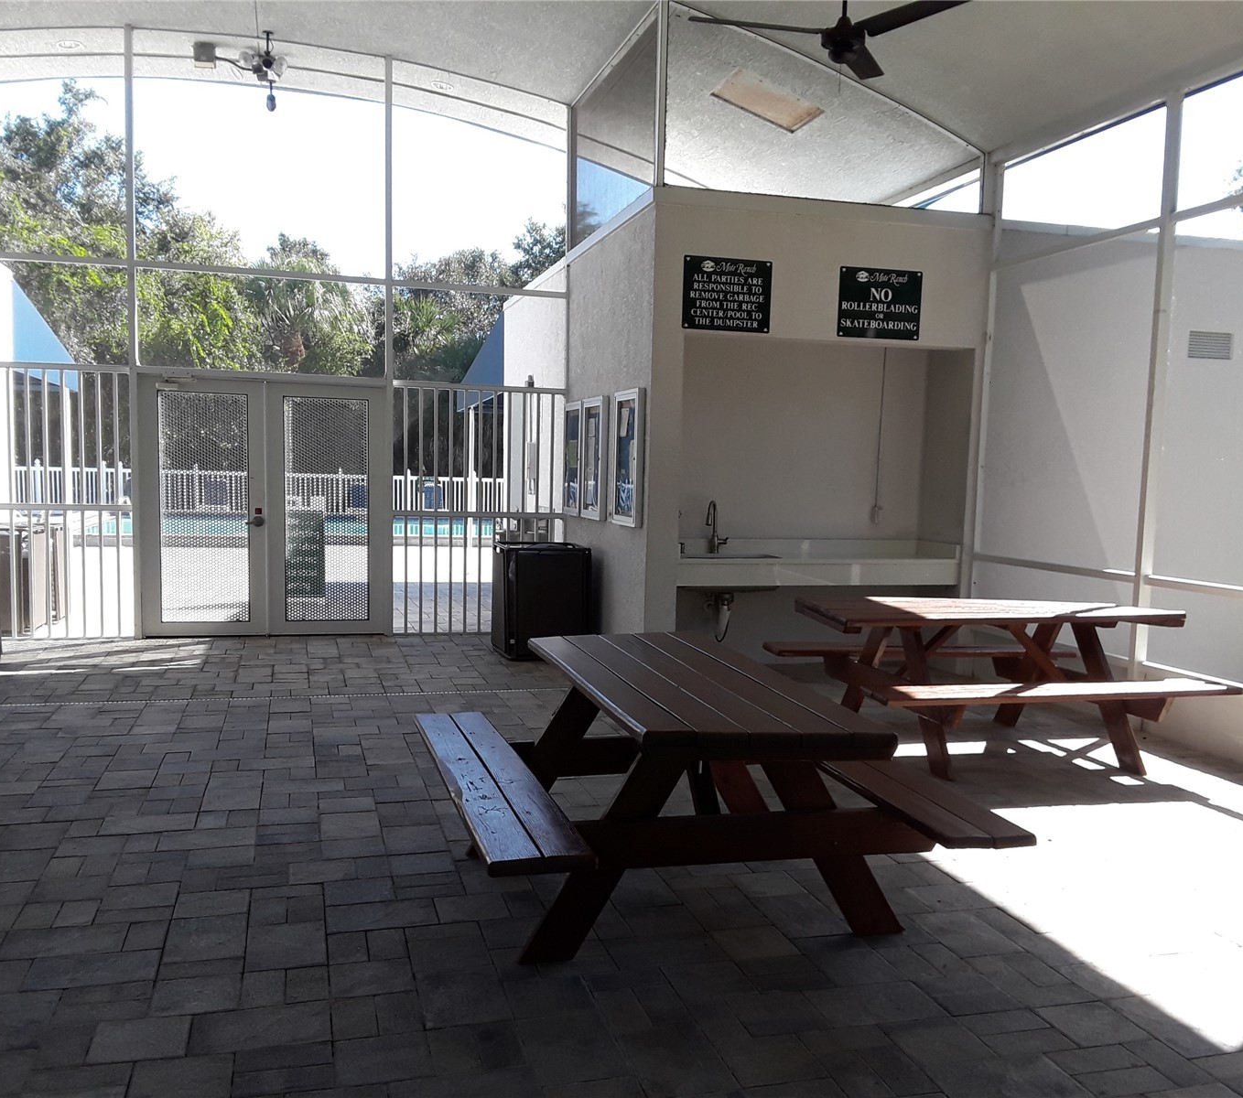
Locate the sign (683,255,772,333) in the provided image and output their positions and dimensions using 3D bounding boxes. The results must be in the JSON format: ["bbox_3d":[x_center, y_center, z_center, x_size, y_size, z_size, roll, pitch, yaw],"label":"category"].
[{"bbox_3d":[0.709,-1.678,7.824,0.615,0.470,0.015,0,4,-15],"label":"sign"}]

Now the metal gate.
[{"bbox_3d":[-1.186,-0.326,10.000,1.470,2.050,0.060,0,4,-15],"label":"metal gate"}]

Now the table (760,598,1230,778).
[{"bbox_3d":[1.907,0.680,6.263,1.860,0.745,1.570,0,4,-14],"label":"table"}]

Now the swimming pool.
[{"bbox_3d":[-5.428,-0.320,21.987,7.700,0.350,6.300,0,4,-15],"label":"swimming pool"}]

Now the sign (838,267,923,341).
[{"bbox_3d":[1.778,-1.676,8.111,0.615,0.470,0.015,0,4,-15],"label":"sign"}]

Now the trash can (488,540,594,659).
[{"bbox_3d":[-0.626,0.380,9.031,0.660,0.820,0.730,0,4,-15],"label":"trash can"}]

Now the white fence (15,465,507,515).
[{"bbox_3d":[-8.782,-1.548,29.920,11.925,1.220,0.120,0,4,-15],"label":"white fence"}]

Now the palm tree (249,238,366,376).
[{"bbox_3d":[-9.412,-5.338,35.471,3.900,7.933,3.900,0,4,-15],"label":"palm tree"}]

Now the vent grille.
[{"bbox_3d":[4.401,-1.515,8.826,0.395,0.200,0.020,0,4,-15],"label":"vent grille"}]

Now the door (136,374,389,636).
[{"bbox_3d":[-2.854,-0.329,9.553,1.960,2.058,0.090,0,4,-15],"label":"door"}]

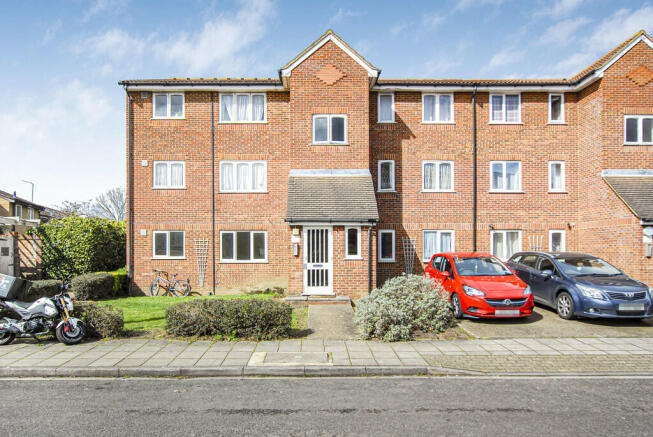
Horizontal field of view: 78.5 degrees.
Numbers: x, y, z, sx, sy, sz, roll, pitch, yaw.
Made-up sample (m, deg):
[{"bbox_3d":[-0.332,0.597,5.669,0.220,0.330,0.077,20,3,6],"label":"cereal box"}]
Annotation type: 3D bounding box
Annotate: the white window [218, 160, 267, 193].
[{"bbox_3d":[-3.059,-1.520,14.723,1.769,1.198,0.120,0,0,-1],"label":"white window"}]

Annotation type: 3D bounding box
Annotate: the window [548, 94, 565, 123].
[{"bbox_3d":[8.751,-4.162,15.150,0.626,1.157,0.110,0,-1,0],"label":"window"}]

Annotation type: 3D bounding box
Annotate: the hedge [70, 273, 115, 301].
[{"bbox_3d":[-7.400,2.250,12.800,0.750,0.800,1.450,0,0,0],"label":"hedge"}]

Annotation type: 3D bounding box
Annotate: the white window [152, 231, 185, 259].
[{"bbox_3d":[-5.965,1.009,15.150,1.236,1.077,0.110,0,-1,0],"label":"white window"}]

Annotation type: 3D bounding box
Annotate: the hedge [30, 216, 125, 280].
[{"bbox_3d":[-10.677,1.442,17.200,4.000,2.850,2.400,0,-1,0],"label":"hedge"}]

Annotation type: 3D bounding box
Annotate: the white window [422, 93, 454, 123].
[{"bbox_3d":[4.255,-4.168,15.150,1.198,1.145,0.110,0,-1,0],"label":"white window"}]

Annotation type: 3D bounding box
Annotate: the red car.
[{"bbox_3d":[3.870,1.660,10.750,1.820,1.480,4.020,0,0,-4],"label":"red car"}]

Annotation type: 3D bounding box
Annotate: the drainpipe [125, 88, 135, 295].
[{"bbox_3d":[-7.300,-1.004,14.850,0.100,7.680,0.120,0,0,0],"label":"drainpipe"}]

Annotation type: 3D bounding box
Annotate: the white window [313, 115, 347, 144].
[{"bbox_3d":[0.124,-2.999,13.531,1.175,1.026,0.120,0,0,-1],"label":"white window"}]

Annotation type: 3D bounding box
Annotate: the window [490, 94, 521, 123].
[{"bbox_3d":[6.710,-4.116,14.950,1.190,1.160,0.100,0,0,0],"label":"window"}]

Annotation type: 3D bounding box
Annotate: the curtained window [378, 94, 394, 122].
[{"bbox_3d":[2.230,-4.079,14.787,0.618,1.110,0.120,0,0,-1],"label":"curtained window"}]

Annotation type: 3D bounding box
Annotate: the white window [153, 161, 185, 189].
[{"bbox_3d":[-5.768,-1.585,14.691,1.195,1.052,0.120,0,0,-1],"label":"white window"}]

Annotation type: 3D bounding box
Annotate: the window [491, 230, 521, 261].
[{"bbox_3d":[6.743,1.029,14.950,1.180,1.180,0.100,0,0,0],"label":"window"}]

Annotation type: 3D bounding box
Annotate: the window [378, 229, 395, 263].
[{"bbox_3d":[2.298,1.050,15.150,0.652,1.221,0.110,0,-1,0],"label":"window"}]

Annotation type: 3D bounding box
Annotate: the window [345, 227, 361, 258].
[{"bbox_3d":[0.811,0.742,12.000,0.500,1.020,0.100,0,0,0],"label":"window"}]

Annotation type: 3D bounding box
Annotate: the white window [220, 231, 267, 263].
[{"bbox_3d":[-3.048,1.063,14.723,1.747,1.205,0.120,0,0,-1],"label":"white window"}]

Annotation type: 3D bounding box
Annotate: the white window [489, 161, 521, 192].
[{"bbox_3d":[6.736,-1.549,14.950,1.190,1.180,0.100,0,0,0],"label":"white window"}]

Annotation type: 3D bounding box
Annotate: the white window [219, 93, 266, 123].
[{"bbox_3d":[-3.064,-4.063,14.723,1.743,1.109,0.120,0,0,-1],"label":"white window"}]

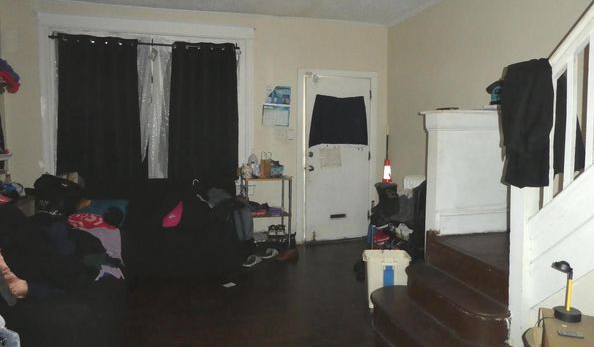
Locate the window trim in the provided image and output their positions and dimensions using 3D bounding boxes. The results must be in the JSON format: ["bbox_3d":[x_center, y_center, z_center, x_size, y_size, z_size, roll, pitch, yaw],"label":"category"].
[{"bbox_3d":[-1.581,-0.805,4.574,2.245,1.709,0.100,-1,6,-15],"label":"window trim"}]

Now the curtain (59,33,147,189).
[{"bbox_3d":[-2.074,-0.585,4.381,0.837,1.690,0.090,-1,6,-15],"label":"curtain"}]

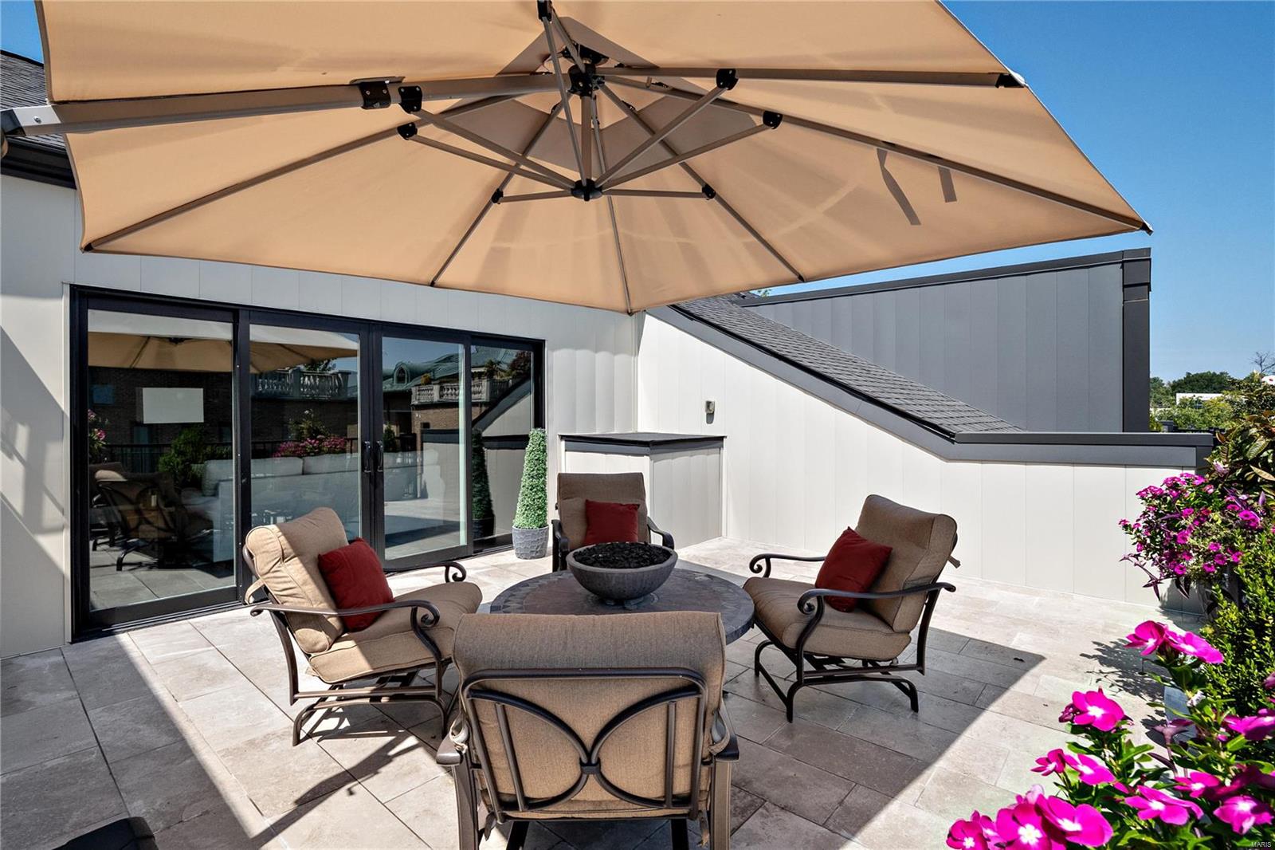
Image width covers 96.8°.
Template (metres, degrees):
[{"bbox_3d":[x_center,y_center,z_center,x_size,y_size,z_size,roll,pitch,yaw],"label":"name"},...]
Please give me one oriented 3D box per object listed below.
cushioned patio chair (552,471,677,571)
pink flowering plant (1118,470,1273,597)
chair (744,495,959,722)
[{"bbox_3d":[-0.202,0.828,3.854,0.700,0.920,0.870,0,1,-15],"label":"cushioned patio chair"},{"bbox_3d":[3.450,0.664,3.500,0.660,0.770,0.660,0,1,44],"label":"pink flowering plant"},{"bbox_3d":[0.998,0.834,2.760,0.870,0.920,0.700,0,1,-7],"label":"chair"}]

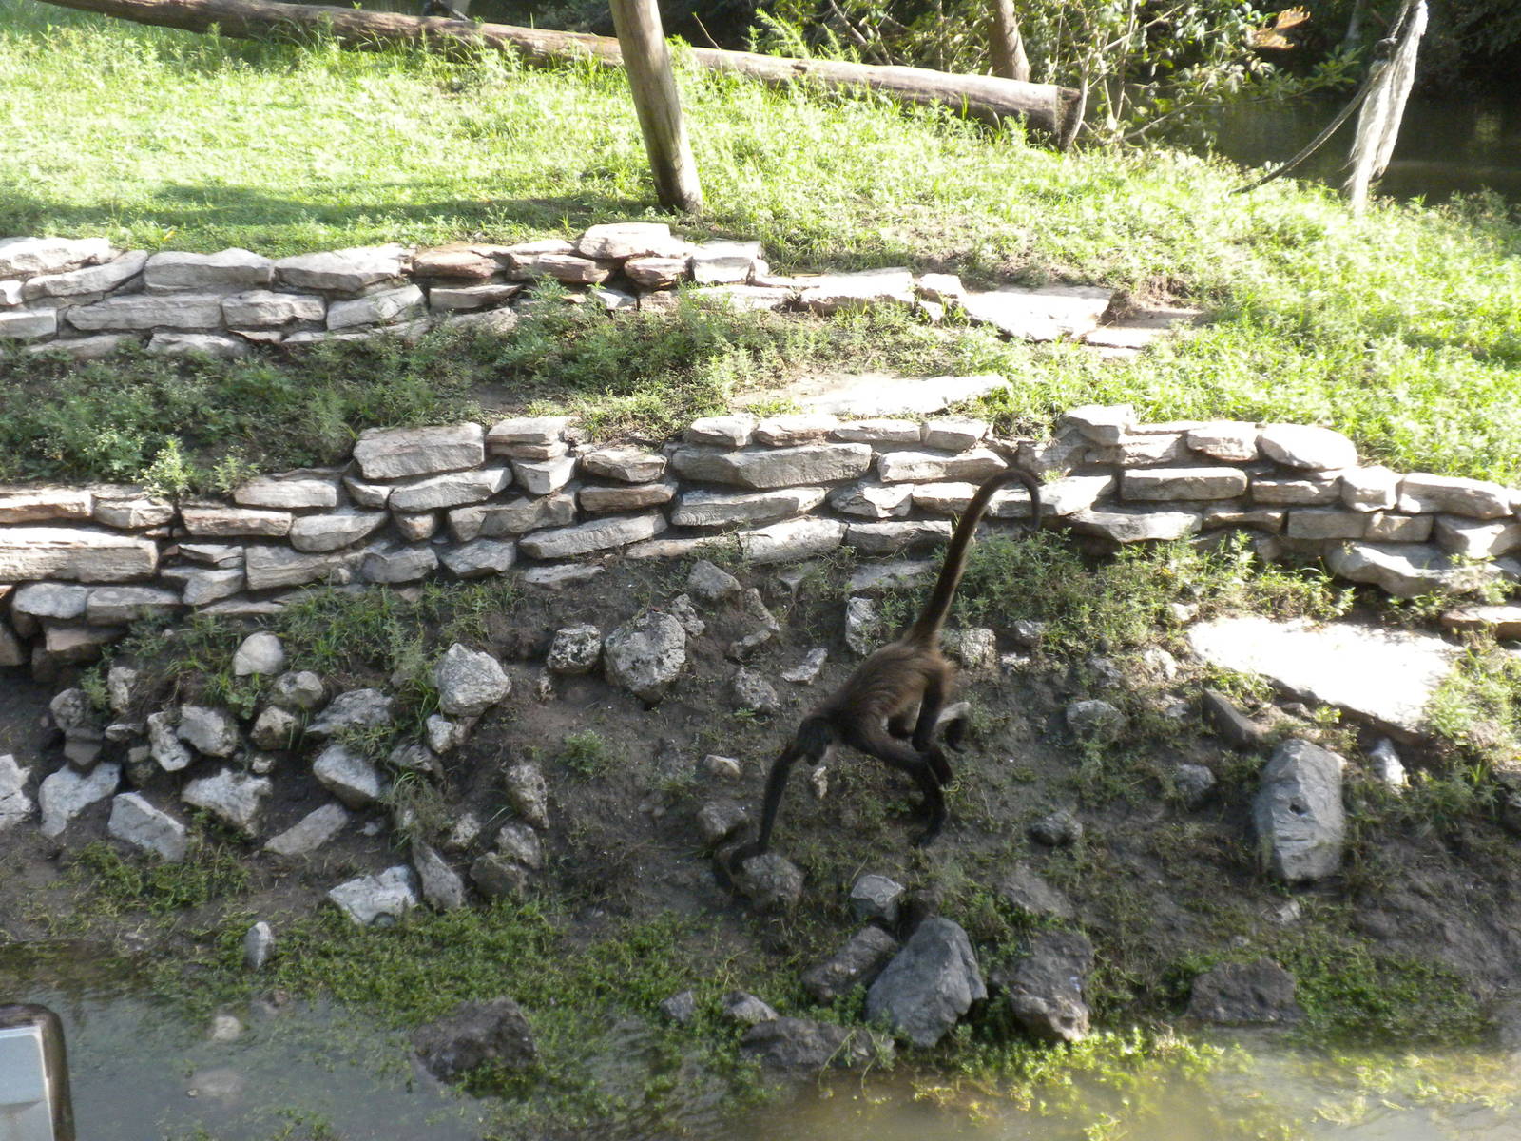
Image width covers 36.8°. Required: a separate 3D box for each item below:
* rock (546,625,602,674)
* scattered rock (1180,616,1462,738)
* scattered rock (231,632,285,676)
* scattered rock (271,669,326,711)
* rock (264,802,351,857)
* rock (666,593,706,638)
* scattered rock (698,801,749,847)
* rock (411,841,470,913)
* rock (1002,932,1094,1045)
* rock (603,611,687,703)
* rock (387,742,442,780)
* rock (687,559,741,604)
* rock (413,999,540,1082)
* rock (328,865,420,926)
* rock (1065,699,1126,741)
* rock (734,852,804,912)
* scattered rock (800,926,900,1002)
[{"bbox_3d":[-0.547,0.232,6.704,0.164,0.139,0.139,0,18,0],"label":"rock"},{"bbox_3d":[1.767,0.316,7.297,0.802,0.080,0.535,14,32,23],"label":"scattered rock"},{"bbox_3d":[-1.497,0.252,6.821,0.160,0.125,0.136,0,18,0],"label":"scattered rock"},{"bbox_3d":[-1.480,0.384,7.314,0.175,0.082,0.143,-4,20,-12],"label":"scattered rock"},{"bbox_3d":[-1.383,0.788,6.970,0.275,0.075,0.105,-28,49,-28],"label":"rock"},{"bbox_3d":[-0.240,0.145,7.320,0.123,0.116,0.113,-1,20,-2],"label":"rock"},{"bbox_3d":[-0.110,0.753,6.796,0.149,0.097,0.129,0,20,-1],"label":"scattered rock"},{"bbox_3d":[-0.960,0.910,6.850,0.105,0.100,0.250,-17,51,-14],"label":"rock"},{"bbox_3d":[0.814,1.179,6.451,0.250,0.250,0.230,3,20,8],"label":"rock"},{"bbox_3d":[-0.316,0.238,6.266,0.231,0.234,0.205,0,18,0],"label":"rock"},{"bbox_3d":[-1.076,0.593,7.100,0.170,0.090,0.110,22,42,26],"label":"rock"},{"bbox_3d":[-0.137,0.034,6.836,0.164,0.128,0.139,0,18,0],"label":"rock"},{"bbox_3d":[-0.684,1.123,5.468,0.301,0.185,0.195,0,18,0],"label":"rock"},{"bbox_3d":[-0.988,0.833,5.843,0.234,0.138,0.143,0,18,0],"label":"rock"},{"bbox_3d":[1.038,0.466,7.090,0.185,0.115,0.140,0,32,0],"label":"rock"},{"bbox_3d":[0.022,0.835,6.131,0.188,0.154,0.160,0,18,0],"label":"rock"},{"bbox_3d":[0.252,1.121,6.500,0.125,0.110,0.315,34,52,32],"label":"scattered rock"}]

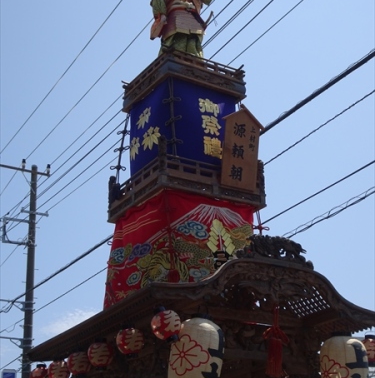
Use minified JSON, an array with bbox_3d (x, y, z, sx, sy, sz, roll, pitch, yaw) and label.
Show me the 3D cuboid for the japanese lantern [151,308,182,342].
[{"bbox_3d":[-0.182,1.176,6.260,0.260,0.325,0.260,-20,-22,-4],"label":"japanese lantern"}]

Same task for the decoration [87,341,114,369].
[{"bbox_3d":[-0.822,1.574,6.826,0.243,0.272,0.243,-2,-22,0],"label":"decoration"}]

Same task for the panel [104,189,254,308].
[{"bbox_3d":[-0.035,0.848,8.591,1.320,1.170,1.300,12,-26,-31],"label":"panel"}]

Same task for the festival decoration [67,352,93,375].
[{"bbox_3d":[-1.230,1.971,8.150,0.260,0.325,0.260,12,-26,-31],"label":"festival decoration"}]

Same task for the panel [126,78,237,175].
[{"bbox_3d":[-0.026,-0.538,8.653,0.994,1.127,0.963,12,-26,-32],"label":"panel"}]

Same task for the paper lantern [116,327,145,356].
[{"bbox_3d":[-0.502,1.342,6.355,0.243,0.272,0.243,3,-23,-14],"label":"paper lantern"}]

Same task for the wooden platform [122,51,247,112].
[{"bbox_3d":[-0.048,-1.183,8.905,1.127,0.359,1.087,12,-26,-32],"label":"wooden platform"}]

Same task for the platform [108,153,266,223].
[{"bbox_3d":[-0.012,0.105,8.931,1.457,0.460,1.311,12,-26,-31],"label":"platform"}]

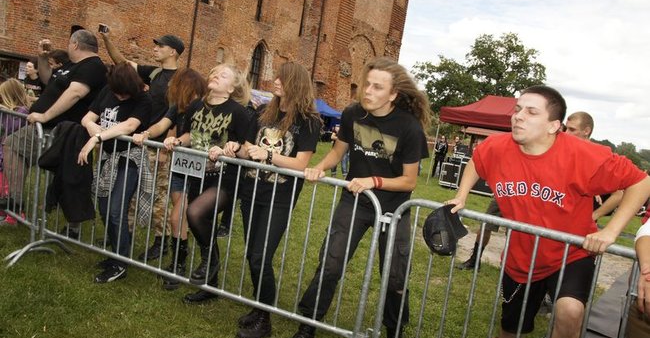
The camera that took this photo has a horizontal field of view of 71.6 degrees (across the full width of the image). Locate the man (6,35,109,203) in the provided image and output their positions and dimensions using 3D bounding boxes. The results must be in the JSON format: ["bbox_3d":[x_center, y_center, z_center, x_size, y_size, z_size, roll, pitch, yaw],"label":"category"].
[{"bbox_3d":[-2.360,-0.333,4.020,0.920,1.800,0.680,5,6,-37],"label":"man"}]

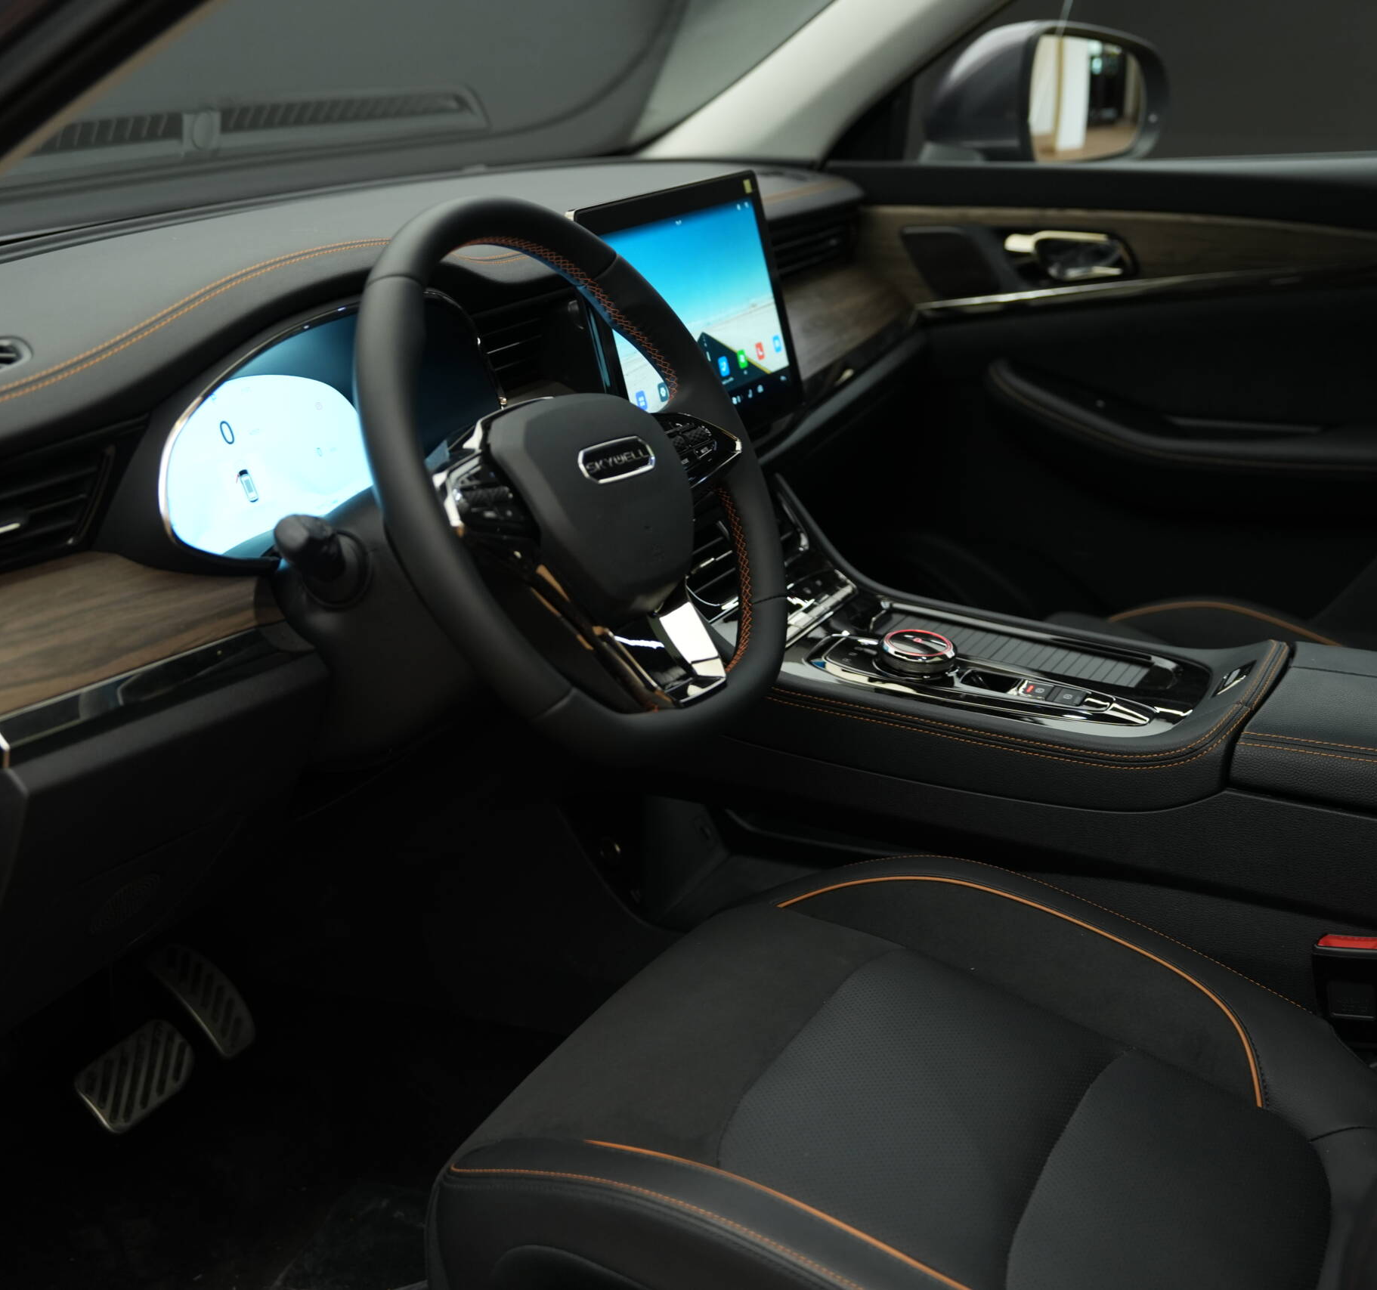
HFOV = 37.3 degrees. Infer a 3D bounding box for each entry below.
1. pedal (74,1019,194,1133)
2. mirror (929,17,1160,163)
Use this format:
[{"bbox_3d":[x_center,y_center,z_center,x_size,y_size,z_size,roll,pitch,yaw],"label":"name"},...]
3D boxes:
[{"bbox_3d":[-0.419,0.332,1.573,0.025,0.062,0.104,-40,-3,32],"label":"pedal"},{"bbox_3d":[0.421,-0.638,2.400,0.250,0.180,0.150,-16,26,-39],"label":"mirror"}]

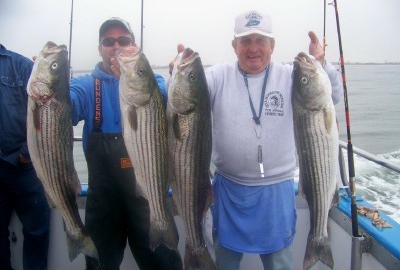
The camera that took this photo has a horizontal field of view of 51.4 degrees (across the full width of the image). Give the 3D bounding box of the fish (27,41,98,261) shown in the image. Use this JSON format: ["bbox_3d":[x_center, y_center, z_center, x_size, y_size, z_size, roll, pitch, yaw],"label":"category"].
[{"bbox_3d":[-0.529,0.066,1.550,0.195,0.806,0.120,-11,8,-16],"label":"fish"}]

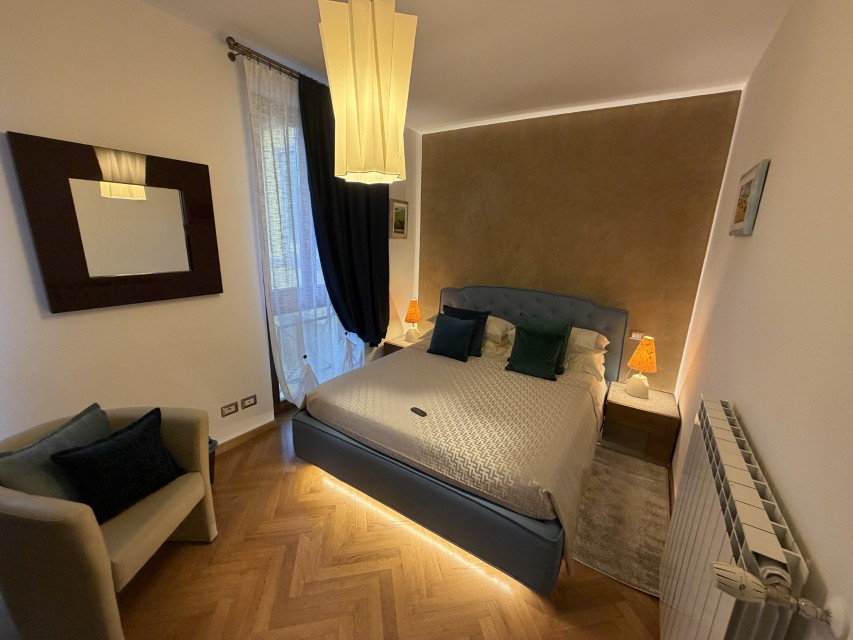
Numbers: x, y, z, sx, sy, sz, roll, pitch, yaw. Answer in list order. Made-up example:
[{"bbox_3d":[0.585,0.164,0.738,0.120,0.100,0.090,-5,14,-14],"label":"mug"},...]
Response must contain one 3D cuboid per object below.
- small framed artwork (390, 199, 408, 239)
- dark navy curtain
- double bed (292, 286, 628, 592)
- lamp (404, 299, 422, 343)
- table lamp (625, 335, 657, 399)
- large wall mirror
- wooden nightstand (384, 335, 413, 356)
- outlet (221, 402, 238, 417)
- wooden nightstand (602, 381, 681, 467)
[{"bbox_3d":[-0.311,-1.101,3.796,0.020,0.397,0.333,11,17,32],"label":"small framed artwork"},{"bbox_3d":[-0.658,-0.748,3.110,0.190,2.200,1.000,11,17,32],"label":"dark navy curtain"},{"bbox_3d":[0.388,0.430,2.687,1.850,1.125,2.050,11,17,32],"label":"double bed"},{"bbox_3d":[-0.141,0.015,3.998,0.206,0.485,0.206,2,14,0],"label":"lamp"},{"bbox_3d":[1.745,0.373,2.801,0.206,0.485,0.206,11,17,32],"label":"table lamp"},{"bbox_3d":[-1.595,-0.497,1.909,0.032,0.796,0.805,11,17,32],"label":"large wall mirror"},{"bbox_3d":[-0.160,0.450,4.055,0.470,0.389,0.462,11,17,32],"label":"wooden nightstand"},{"bbox_3d":[-1.440,0.658,2.529,0.012,0.080,0.117,11,17,32],"label":"outlet"},{"bbox_3d":[1.736,0.816,2.832,0.472,0.389,0.475,11,17,32],"label":"wooden nightstand"}]

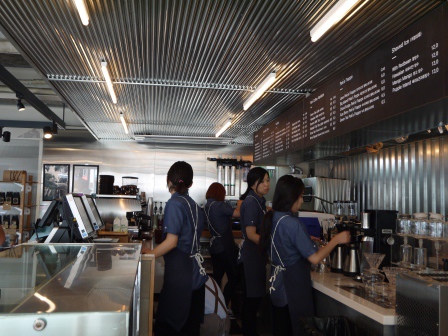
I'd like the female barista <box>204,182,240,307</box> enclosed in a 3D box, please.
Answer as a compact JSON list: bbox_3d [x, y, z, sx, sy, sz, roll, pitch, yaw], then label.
[{"bbox_3d":[-0.012,0.972,5.250,0.360,1.580,0.440,5,-6,-42],"label":"female barista"}]

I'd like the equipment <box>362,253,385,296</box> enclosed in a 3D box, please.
[{"bbox_3d":[0.823,0.586,2.420,0.125,0.225,0.125,2,-5,-9],"label":"equipment"}]

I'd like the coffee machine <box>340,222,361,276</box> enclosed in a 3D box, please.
[{"bbox_3d":[0.899,0.564,3.120,0.170,0.380,0.160,4,-6,-28],"label":"coffee machine"}]

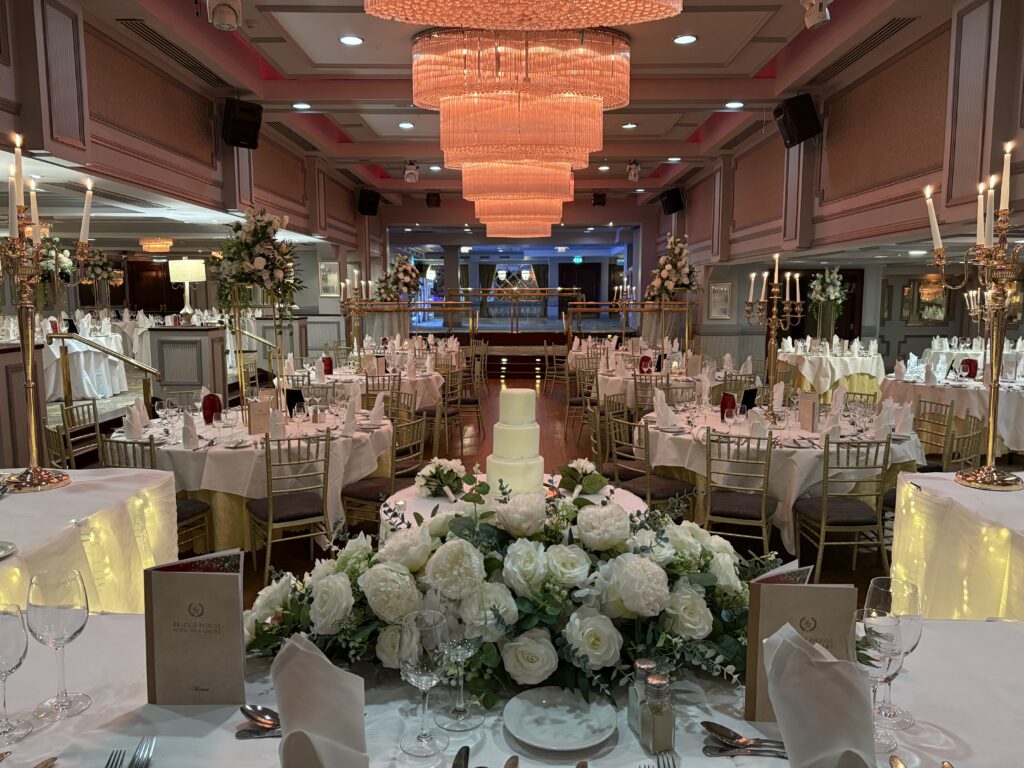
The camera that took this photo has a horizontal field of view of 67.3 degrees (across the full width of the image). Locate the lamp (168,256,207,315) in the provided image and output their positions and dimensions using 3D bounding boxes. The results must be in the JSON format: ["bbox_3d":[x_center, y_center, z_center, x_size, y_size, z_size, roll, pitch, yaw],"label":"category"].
[{"bbox_3d":[-4.472,-1.358,10.600,0.480,0.800,0.480,0,6,0],"label":"lamp"}]

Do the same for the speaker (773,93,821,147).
[{"bbox_3d":[3.146,-2.882,8.445,0.310,0.450,0.290,-23,12,-14],"label":"speaker"}]

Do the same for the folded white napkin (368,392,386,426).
[{"bbox_3d":[-0.982,0.175,5.580,0.110,0.245,0.120,-1,7,-10],"label":"folded white napkin"}]

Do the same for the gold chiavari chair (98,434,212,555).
[{"bbox_3d":[-2.011,0.709,4.366,0.410,0.920,0.440,2,7,19],"label":"gold chiavari chair"}]

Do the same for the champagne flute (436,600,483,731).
[{"bbox_3d":[-0.079,0.401,1.140,0.083,0.206,0.083,0,6,0],"label":"champagne flute"}]

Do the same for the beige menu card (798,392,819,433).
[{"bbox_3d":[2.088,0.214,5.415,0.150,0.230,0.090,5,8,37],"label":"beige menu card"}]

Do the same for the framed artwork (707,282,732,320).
[{"bbox_3d":[3.767,-1.480,13.883,0.450,0.680,0.035,0,7,1],"label":"framed artwork"}]

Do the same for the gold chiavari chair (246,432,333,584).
[{"bbox_3d":[-1.343,0.710,4.733,0.400,0.920,0.440,-4,7,-29],"label":"gold chiavari chair"}]

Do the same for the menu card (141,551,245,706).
[{"bbox_3d":[-0.483,0.386,1.239,0.155,0.212,0.115,0,6,3],"label":"menu card"}]

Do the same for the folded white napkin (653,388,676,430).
[{"bbox_3d":[1.075,0.162,5.332,0.150,0.277,0.100,-1,7,-10],"label":"folded white napkin"}]

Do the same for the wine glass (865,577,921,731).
[{"bbox_3d":[0.553,0.390,1.119,0.082,0.202,0.082,0,7,0],"label":"wine glass"}]

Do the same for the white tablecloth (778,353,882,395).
[{"bbox_3d":[5.035,-0.222,12.205,1.600,0.540,1.600,3,7,22],"label":"white tablecloth"}]

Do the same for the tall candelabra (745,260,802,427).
[{"bbox_3d":[1.873,-0.296,5.483,0.420,1.140,0.410,0,7,1],"label":"tall candelabra"}]

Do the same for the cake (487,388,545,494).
[{"bbox_3d":[0.016,0.264,3.483,0.257,0.485,0.257,0,7,1],"label":"cake"}]

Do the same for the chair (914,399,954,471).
[{"bbox_3d":[2.895,0.565,5.605,0.440,0.920,0.410,-1,7,-8],"label":"chair"}]

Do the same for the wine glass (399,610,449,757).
[{"bbox_3d":[-0.119,0.409,1.054,0.065,0.180,0.065,0,7,0],"label":"wine glass"}]

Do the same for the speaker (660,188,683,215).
[{"bbox_3d":[4.257,-4.841,20.400,0.420,0.600,0.420,-18,9,-8],"label":"speaker"}]

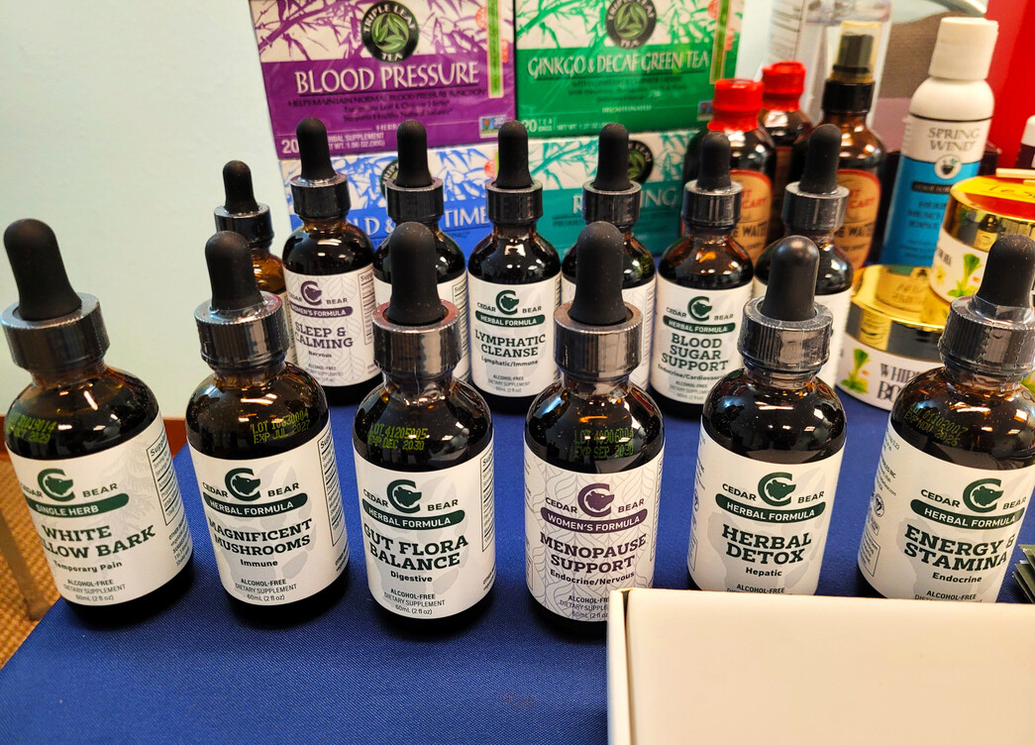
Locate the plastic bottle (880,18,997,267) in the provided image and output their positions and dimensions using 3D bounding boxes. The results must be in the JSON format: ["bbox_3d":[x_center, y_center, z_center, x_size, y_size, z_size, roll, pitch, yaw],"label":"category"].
[{"bbox_3d":[0.242,-0.122,0.446,0.041,0.146,0.041,6,28,14],"label":"plastic bottle"}]

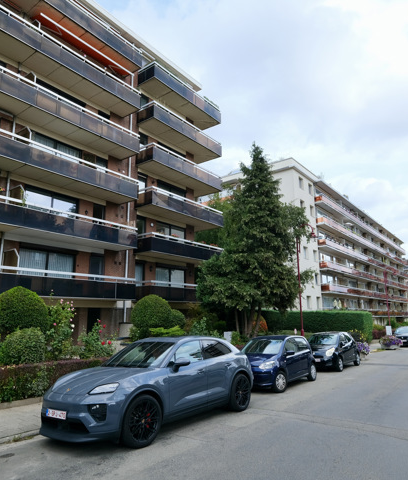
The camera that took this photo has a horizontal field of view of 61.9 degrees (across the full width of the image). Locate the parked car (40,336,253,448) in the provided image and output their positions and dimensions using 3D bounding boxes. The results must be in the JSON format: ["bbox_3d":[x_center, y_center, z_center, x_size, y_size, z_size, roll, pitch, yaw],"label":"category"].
[{"bbox_3d":[-0.786,2.822,7.134,1.950,1.620,4.780,-10,-17,37],"label":"parked car"}]

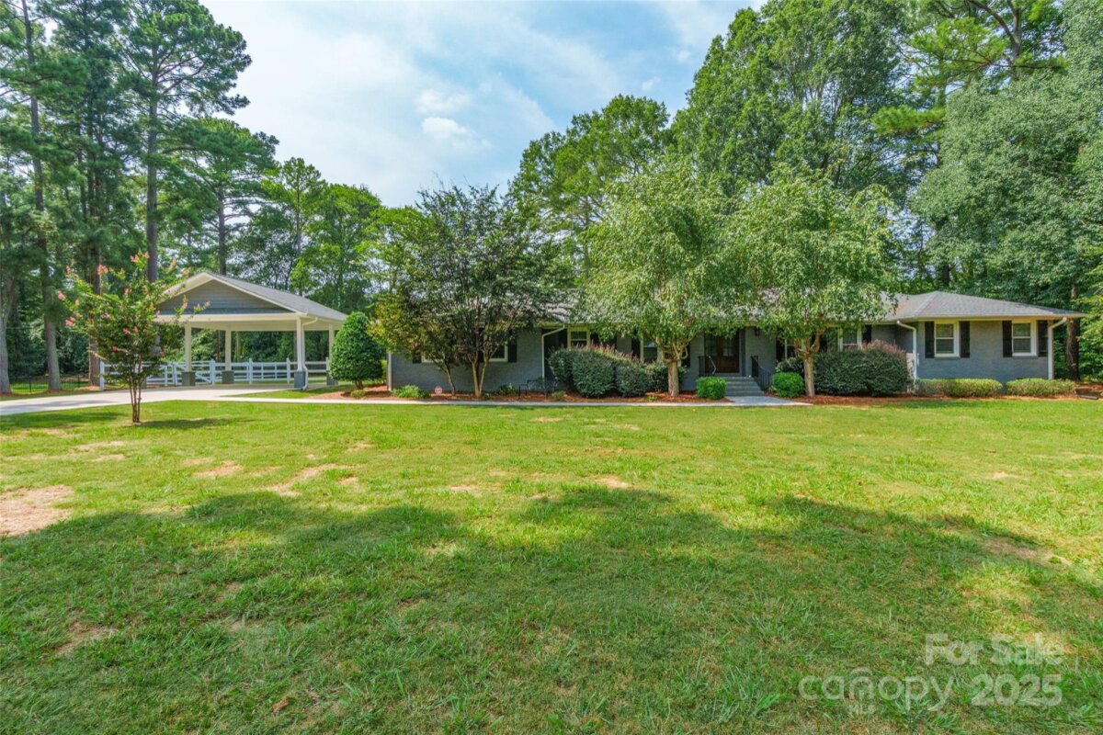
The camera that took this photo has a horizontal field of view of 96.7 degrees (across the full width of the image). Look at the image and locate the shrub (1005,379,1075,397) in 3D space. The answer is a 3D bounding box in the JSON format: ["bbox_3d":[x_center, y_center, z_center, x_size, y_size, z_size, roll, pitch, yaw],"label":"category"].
[{"bbox_3d":[18.600,0.730,18.500,2.450,0.660,1.000,0,0,4],"label":"shrub"}]

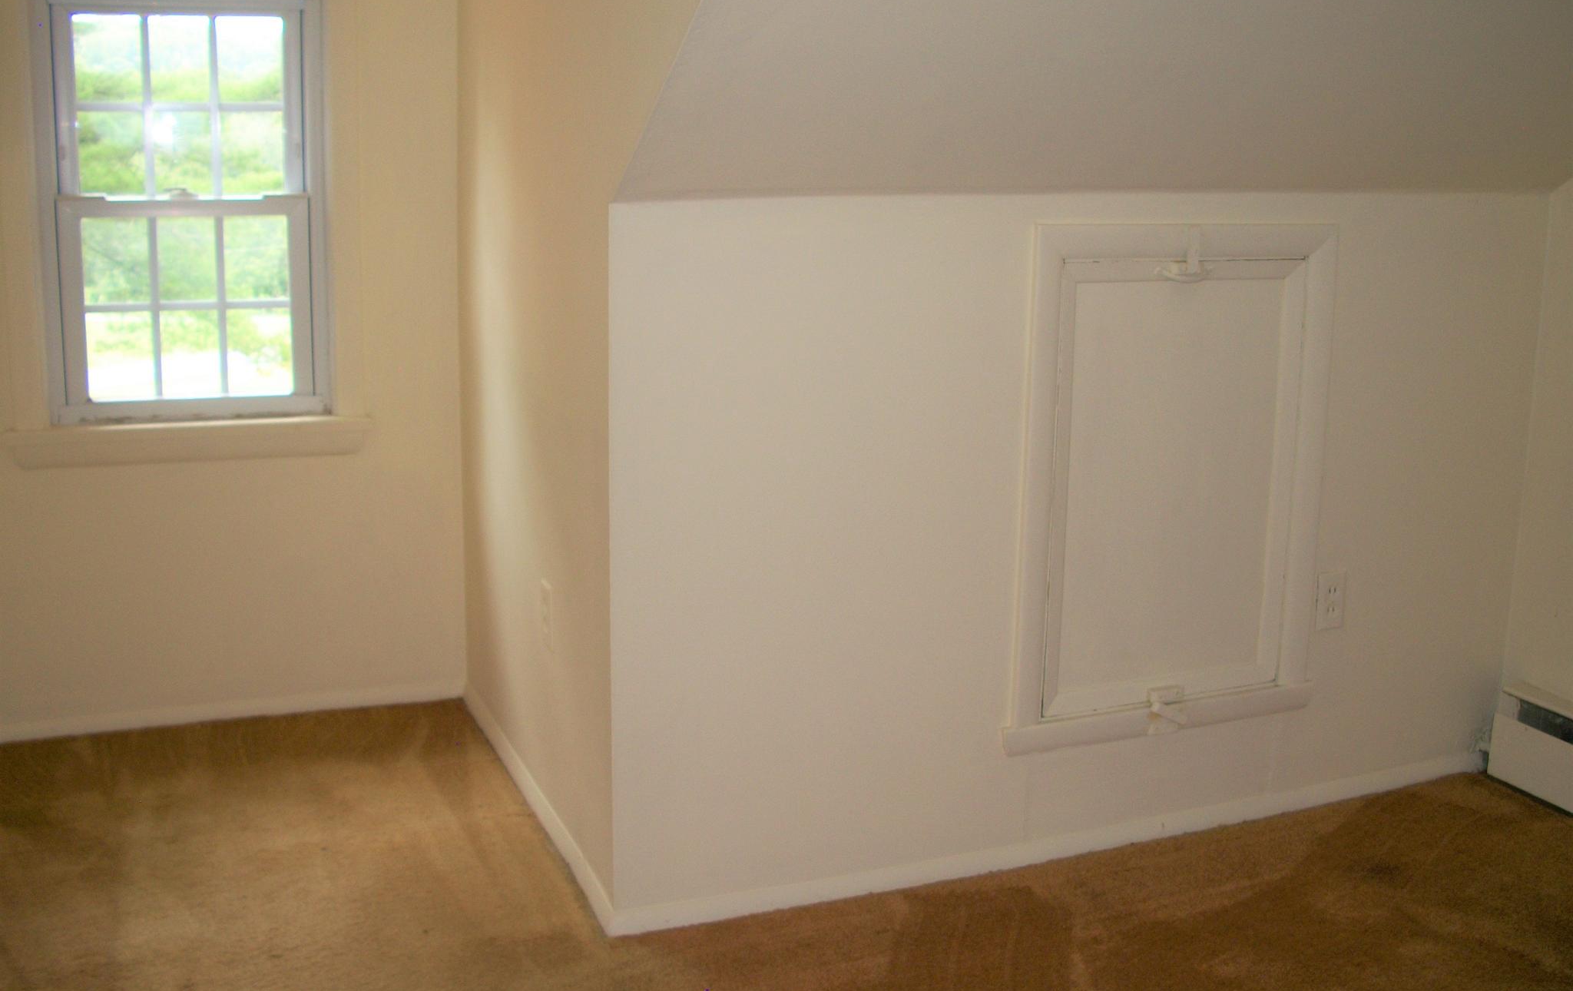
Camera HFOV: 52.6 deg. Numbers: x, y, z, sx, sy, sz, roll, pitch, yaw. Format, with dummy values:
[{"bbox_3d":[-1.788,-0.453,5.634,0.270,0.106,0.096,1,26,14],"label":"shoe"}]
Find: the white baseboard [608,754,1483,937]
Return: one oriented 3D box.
[{"bbox_3d":[0.584,0.646,2.999,1.900,0.047,0.016,-4,13,-22],"label":"white baseboard"}]

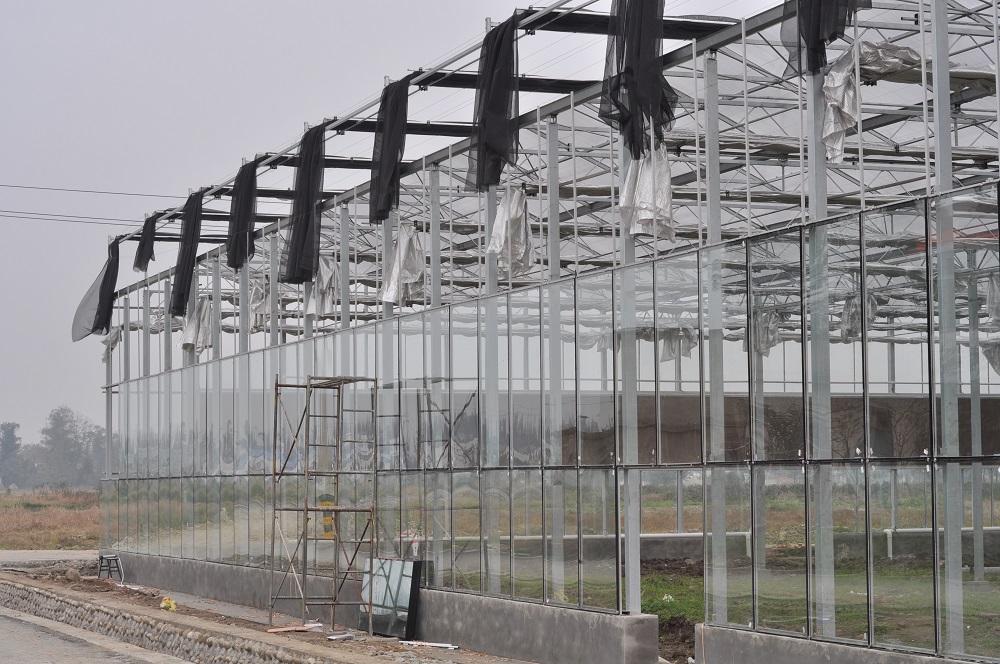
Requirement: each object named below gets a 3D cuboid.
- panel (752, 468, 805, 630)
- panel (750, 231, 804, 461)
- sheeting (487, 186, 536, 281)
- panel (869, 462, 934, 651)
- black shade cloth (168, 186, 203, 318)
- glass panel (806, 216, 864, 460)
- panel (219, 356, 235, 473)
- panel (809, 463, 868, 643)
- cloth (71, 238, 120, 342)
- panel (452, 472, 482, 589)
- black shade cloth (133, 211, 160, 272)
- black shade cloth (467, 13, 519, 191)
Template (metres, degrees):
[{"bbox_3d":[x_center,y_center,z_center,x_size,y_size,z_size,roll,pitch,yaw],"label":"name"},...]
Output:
[{"bbox_3d":[2.569,1.984,19.055,0.040,1.533,0.970,1,-4,-22],"label":"panel"},{"bbox_3d":[2.483,0.125,18.701,0.020,2.028,0.975,1,-4,-22],"label":"panel"},{"bbox_3d":[0.132,-1.181,25.063,0.360,1.045,1.106,1,-4,-22],"label":"sheeting"},{"bbox_3d":[3.268,1.808,16.933,0.029,1.524,0.956,1,-4,-22],"label":"panel"},{"bbox_3d":[-6.001,-1.503,39.826,0.490,2.352,0.882,1,-4,-22],"label":"black shade cloth"},{"bbox_3d":[2.925,0.066,18.263,0.040,2.091,0.970,1,-4,-22],"label":"glass panel"},{"bbox_3d":[-4.850,1.517,36.987,0.029,2.060,0.956,1,-4,-22],"label":"panel"},{"bbox_3d":[2.868,1.860,17.671,0.020,1.507,0.975,1,-4,-22],"label":"panel"},{"bbox_3d":[-9.245,-0.936,47.479,0.950,2.300,1.100,1,-4,-22],"label":"cloth"},{"bbox_3d":[-0.413,2.501,25.989,0.029,1.524,0.956,1,-4,-22],"label":"panel"},{"bbox_3d":[-7.316,-1.830,43.007,0.400,1.168,1.158,1,-4,-22],"label":"black shade cloth"},{"bbox_3d":[-0.095,-2.734,25.214,0.360,2.068,1.006,1,-4,-22],"label":"black shade cloth"}]

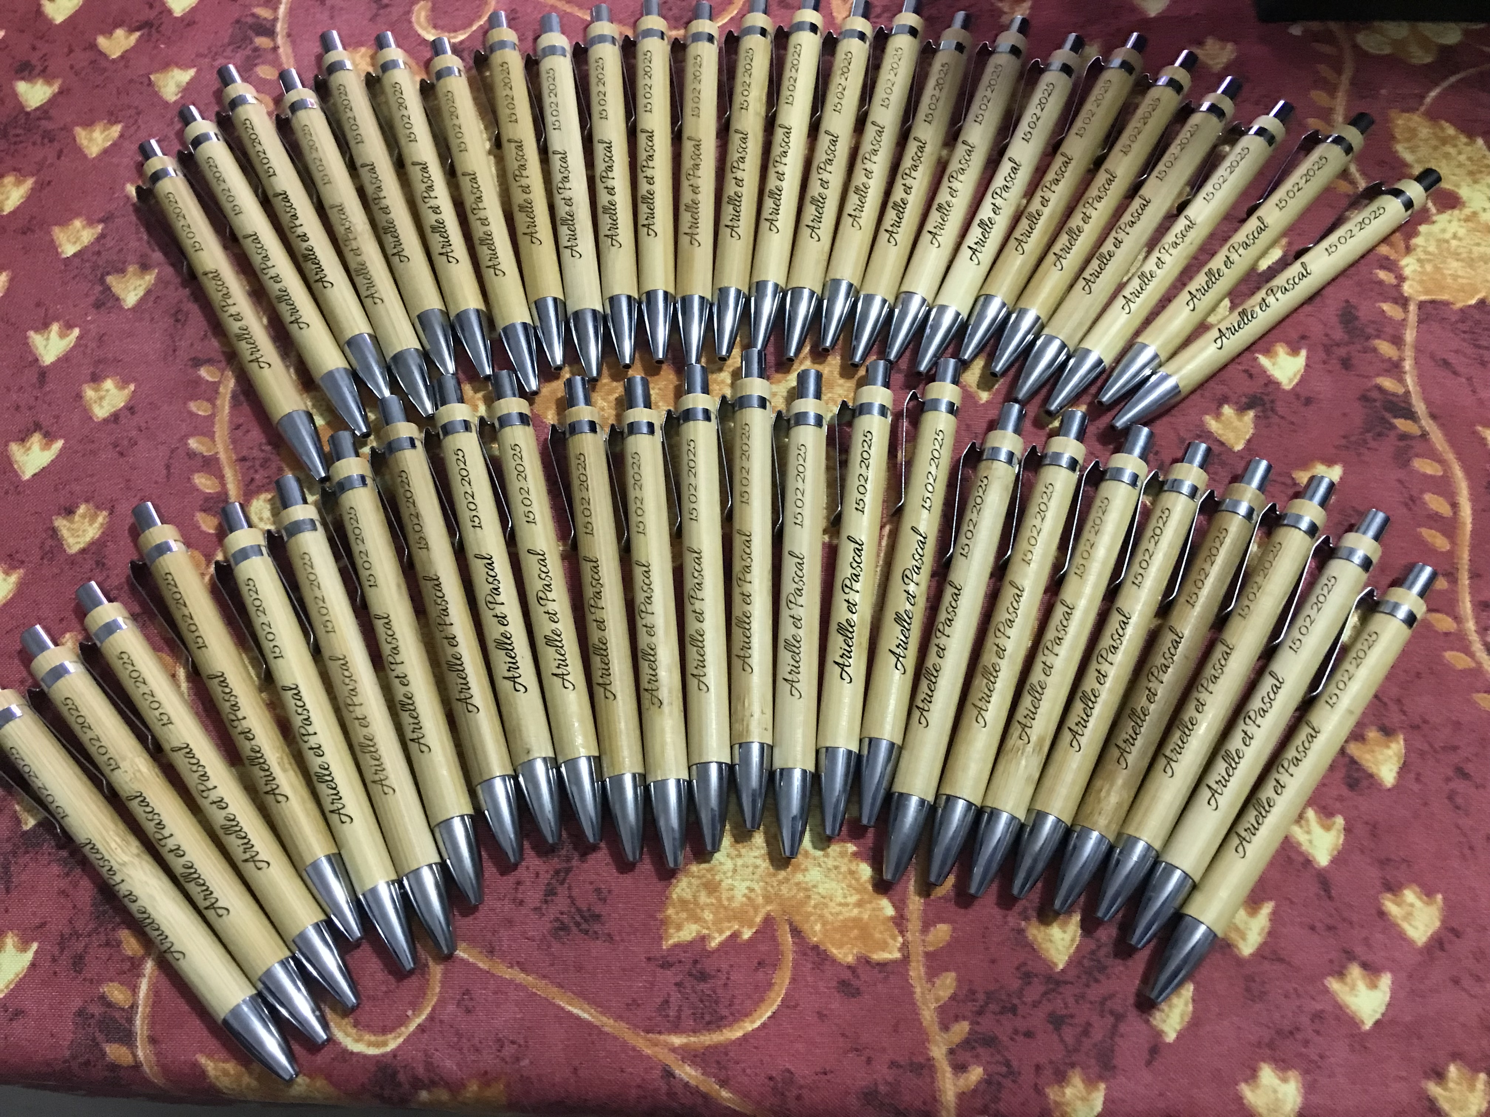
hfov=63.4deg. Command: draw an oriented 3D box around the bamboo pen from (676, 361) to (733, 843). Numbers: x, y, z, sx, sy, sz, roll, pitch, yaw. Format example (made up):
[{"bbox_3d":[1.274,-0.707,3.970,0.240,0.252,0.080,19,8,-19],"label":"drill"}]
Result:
[{"bbox_3d":[-0.013,0.009,0.330,0.016,0.011,0.140,-3,68,0],"label":"bamboo pen"}]

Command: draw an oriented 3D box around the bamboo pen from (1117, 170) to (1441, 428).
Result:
[{"bbox_3d":[0.161,-0.081,0.363,0.140,0.011,0.016,-37,72,-13],"label":"bamboo pen"}]

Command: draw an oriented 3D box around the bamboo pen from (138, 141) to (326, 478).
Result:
[{"bbox_3d":[-0.159,-0.078,0.367,0.016,0.011,0.140,-30,71,-10],"label":"bamboo pen"}]

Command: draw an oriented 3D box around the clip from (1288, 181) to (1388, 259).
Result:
[{"bbox_3d":[0.182,-0.104,0.371,0.042,0.006,0.006,-37,73,-13],"label":"clip"}]

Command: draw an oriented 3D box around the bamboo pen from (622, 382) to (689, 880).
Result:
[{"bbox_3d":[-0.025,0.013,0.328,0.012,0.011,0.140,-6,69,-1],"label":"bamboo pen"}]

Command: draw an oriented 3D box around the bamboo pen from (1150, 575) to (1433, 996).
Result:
[{"bbox_3d":[0.141,0.053,0.310,0.016,0.011,0.140,36,73,14],"label":"bamboo pen"}]

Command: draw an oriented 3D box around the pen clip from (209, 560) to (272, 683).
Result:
[{"bbox_3d":[-0.136,0.017,0.330,0.005,0.006,0.040,-25,70,-9],"label":"pen clip"}]

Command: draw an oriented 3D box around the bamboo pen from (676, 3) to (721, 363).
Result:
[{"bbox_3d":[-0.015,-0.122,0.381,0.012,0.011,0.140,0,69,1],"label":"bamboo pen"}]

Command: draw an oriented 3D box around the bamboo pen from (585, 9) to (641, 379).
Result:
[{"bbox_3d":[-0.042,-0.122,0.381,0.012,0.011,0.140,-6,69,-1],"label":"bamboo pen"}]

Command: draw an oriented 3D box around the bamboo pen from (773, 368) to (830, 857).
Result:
[{"bbox_3d":[0.013,0.010,0.329,0.016,0.011,0.140,3,68,2],"label":"bamboo pen"}]

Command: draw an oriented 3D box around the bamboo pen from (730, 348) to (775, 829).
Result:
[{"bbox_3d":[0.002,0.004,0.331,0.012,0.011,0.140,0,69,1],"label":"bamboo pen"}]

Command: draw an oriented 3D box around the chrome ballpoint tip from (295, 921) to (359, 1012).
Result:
[{"bbox_3d":[-0.101,0.101,0.295,0.011,0.011,0.022,-37,72,-12],"label":"chrome ballpoint tip"}]

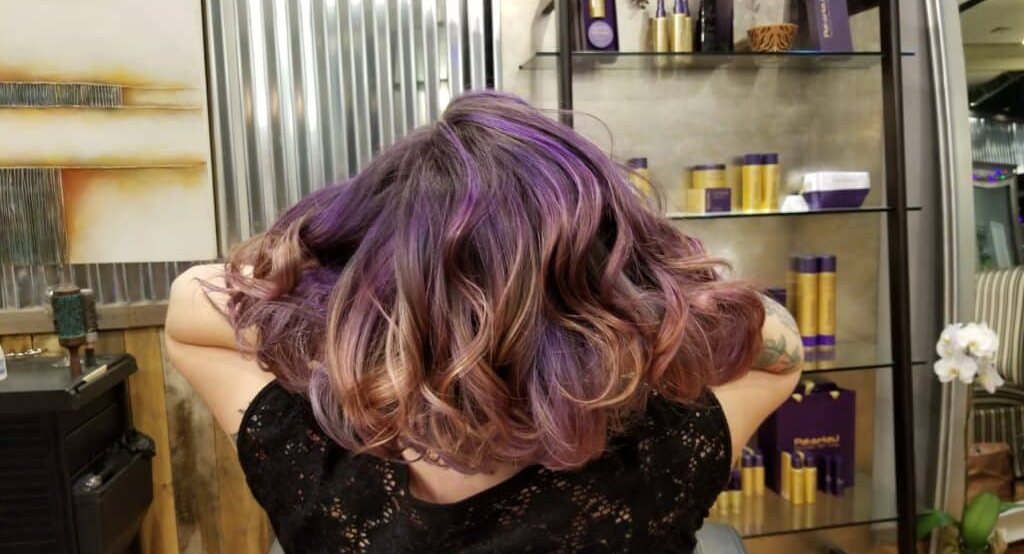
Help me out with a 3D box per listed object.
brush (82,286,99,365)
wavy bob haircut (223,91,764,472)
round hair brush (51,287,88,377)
[{"bbox_3d":[-1.055,0.126,1.919,0.047,0.198,0.047,-3,7,-10],"label":"brush"},{"bbox_3d":[-0.018,0.004,0.760,0.530,0.370,0.300,-2,7,0],"label":"wavy bob haircut"},{"bbox_3d":[-1.028,0.129,1.792,0.072,0.220,0.072,-3,7,-10],"label":"round hair brush"}]

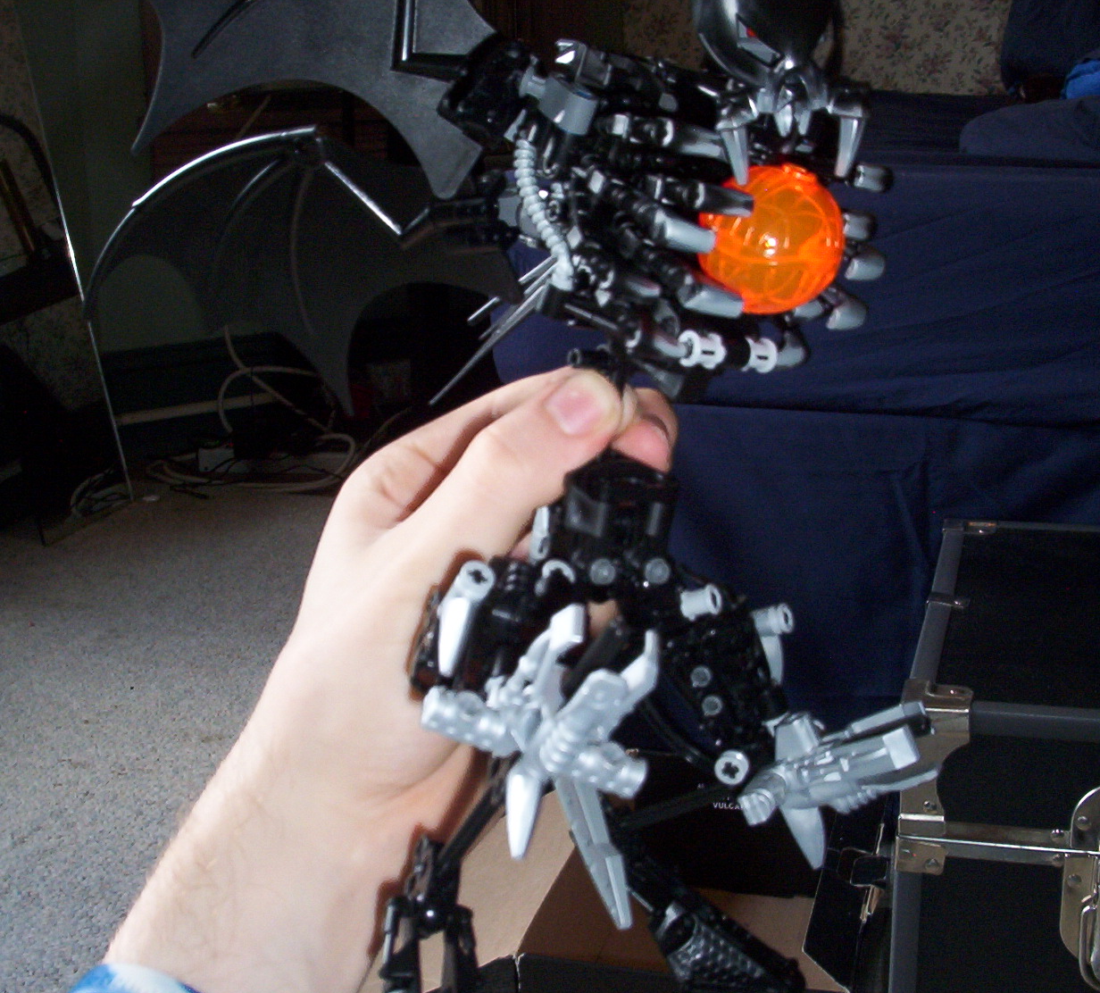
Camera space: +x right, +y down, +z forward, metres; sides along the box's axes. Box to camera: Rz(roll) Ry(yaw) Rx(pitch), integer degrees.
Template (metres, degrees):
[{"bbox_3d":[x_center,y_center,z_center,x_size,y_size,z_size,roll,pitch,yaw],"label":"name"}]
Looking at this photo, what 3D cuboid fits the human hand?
[{"bbox_3d":[-0.021,0.024,0.415,0.088,0.123,0.090,12,-15,12],"label":"human hand"}]

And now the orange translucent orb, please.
[{"bbox_3d":[0.050,-0.058,0.370,0.034,0.034,0.034,-2,24,0],"label":"orange translucent orb"}]

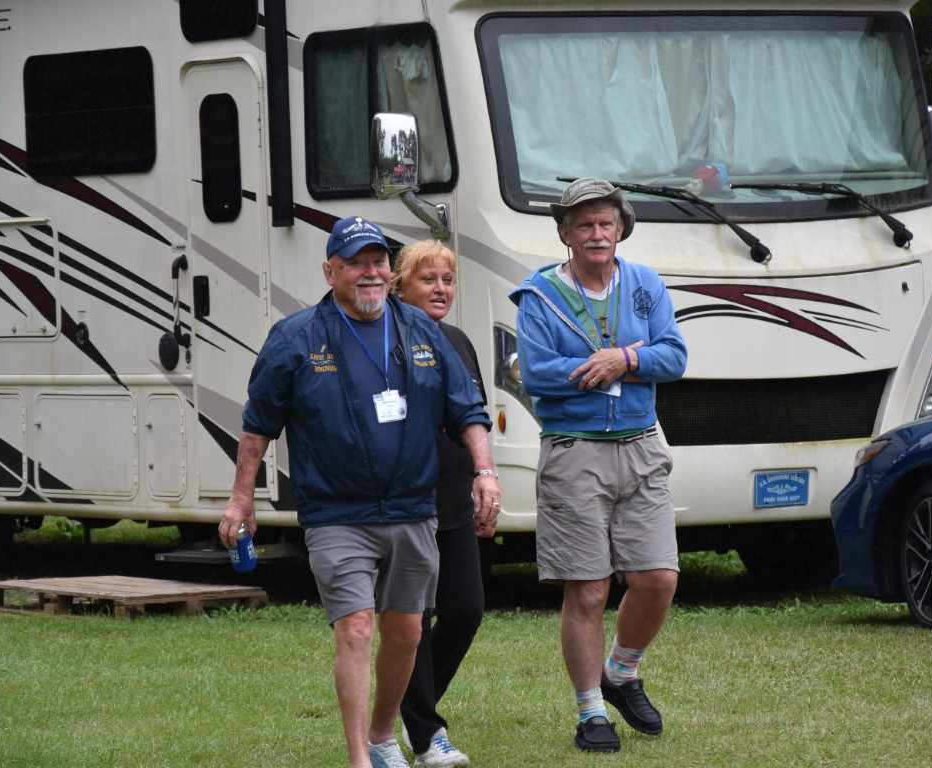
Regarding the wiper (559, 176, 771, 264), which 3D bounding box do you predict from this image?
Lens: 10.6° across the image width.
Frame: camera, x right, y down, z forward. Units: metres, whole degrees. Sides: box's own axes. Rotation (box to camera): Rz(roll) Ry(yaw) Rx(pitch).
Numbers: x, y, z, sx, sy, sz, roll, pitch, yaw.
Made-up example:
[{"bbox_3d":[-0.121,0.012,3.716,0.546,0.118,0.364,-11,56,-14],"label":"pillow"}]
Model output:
[{"bbox_3d":[0.815,-0.668,20.580,0.950,0.370,0.150,-2,2,-27],"label":"wiper"}]

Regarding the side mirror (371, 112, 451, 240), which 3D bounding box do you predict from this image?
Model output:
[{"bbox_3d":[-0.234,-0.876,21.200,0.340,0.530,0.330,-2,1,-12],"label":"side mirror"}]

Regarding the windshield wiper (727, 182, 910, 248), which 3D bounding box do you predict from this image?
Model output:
[{"bbox_3d":[1.503,-0.700,21.070,1.030,0.280,0.140,-3,2,-40],"label":"windshield wiper"}]

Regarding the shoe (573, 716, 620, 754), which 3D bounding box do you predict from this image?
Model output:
[{"bbox_3d":[0.415,1.090,15.800,0.118,0.105,0.290,-2,1,-8],"label":"shoe"}]

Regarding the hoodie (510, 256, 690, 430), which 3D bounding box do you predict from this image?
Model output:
[{"bbox_3d":[0.416,-0.119,15.900,0.550,0.550,0.400,-2,1,-8],"label":"hoodie"}]

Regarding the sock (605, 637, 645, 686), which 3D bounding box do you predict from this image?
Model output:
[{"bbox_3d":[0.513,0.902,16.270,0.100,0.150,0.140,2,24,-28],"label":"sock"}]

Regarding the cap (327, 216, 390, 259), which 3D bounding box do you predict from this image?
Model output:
[{"bbox_3d":[-0.324,-0.437,15.050,0.175,0.140,0.265,-2,1,-17],"label":"cap"}]

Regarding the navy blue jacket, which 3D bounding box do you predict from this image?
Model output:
[{"bbox_3d":[-0.303,0.084,15.300,0.720,0.710,0.420,-2,1,-12],"label":"navy blue jacket"}]

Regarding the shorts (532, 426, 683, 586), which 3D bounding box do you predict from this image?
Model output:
[{"bbox_3d":[0.446,0.386,15.950,0.440,0.480,0.320,-2,1,-14],"label":"shorts"}]

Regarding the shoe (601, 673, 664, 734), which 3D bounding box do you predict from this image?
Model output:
[{"bbox_3d":[0.539,1.040,16.250,0.105,0.110,0.290,-2,23,-27],"label":"shoe"}]

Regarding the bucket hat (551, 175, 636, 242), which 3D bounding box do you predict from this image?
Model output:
[{"bbox_3d":[0.399,-0.551,15.850,0.275,0.180,0.310,-2,-11,-4],"label":"bucket hat"}]

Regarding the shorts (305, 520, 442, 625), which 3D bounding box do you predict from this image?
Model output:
[{"bbox_3d":[-0.281,0.504,15.120,0.400,0.440,0.330,-2,1,-9],"label":"shorts"}]

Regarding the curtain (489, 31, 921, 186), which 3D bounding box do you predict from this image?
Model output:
[{"bbox_3d":[1.075,-1.211,22.000,2.300,0.720,0.250,-3,2,-38],"label":"curtain"}]

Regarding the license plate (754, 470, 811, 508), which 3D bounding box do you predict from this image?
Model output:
[{"bbox_3d":[1.367,0.457,21.700,0.305,0.152,0.010,-3,7,-38],"label":"license plate"}]

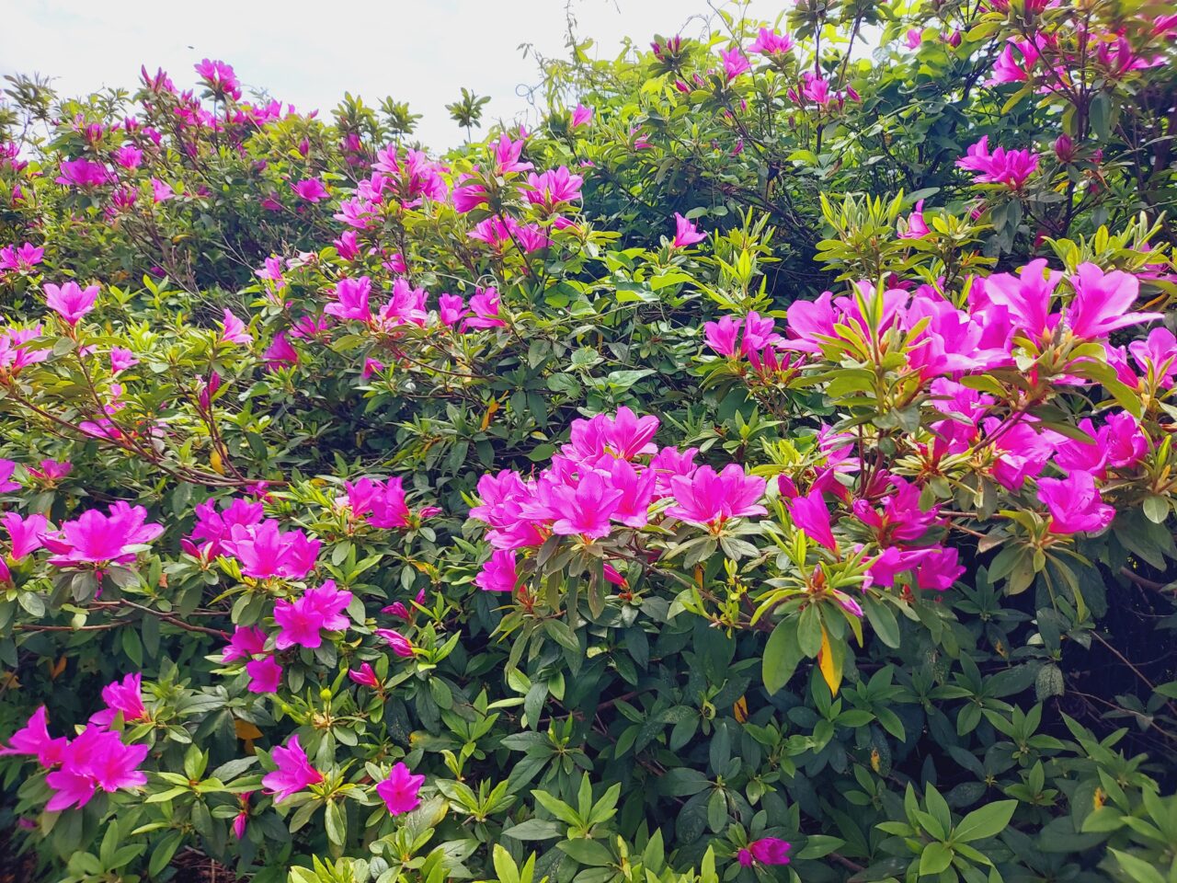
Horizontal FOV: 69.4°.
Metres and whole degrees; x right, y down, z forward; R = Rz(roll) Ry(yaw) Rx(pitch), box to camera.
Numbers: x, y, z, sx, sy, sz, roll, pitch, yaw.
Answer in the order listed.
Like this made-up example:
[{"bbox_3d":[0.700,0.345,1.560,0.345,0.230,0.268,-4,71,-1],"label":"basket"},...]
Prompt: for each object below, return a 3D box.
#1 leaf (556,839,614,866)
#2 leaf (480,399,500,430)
[{"bbox_3d":[-0.004,0.378,0.780,0.054,0.010,0.025,19,49,-9],"label":"leaf"},{"bbox_3d":[-0.133,-0.037,1.150,0.015,0.046,0.013,25,-6,0],"label":"leaf"}]

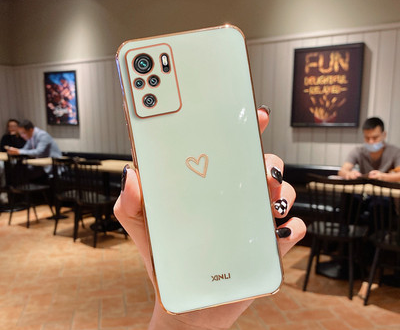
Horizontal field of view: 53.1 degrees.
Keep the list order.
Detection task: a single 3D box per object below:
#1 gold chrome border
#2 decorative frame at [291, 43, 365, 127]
[{"bbox_3d":[0.002,0.004,0.241,0.076,0.163,0.011,-10,3,-3],"label":"gold chrome border"},{"bbox_3d":[1.374,-0.847,4.364,0.730,0.850,0.050,4,8,30],"label":"decorative frame"}]

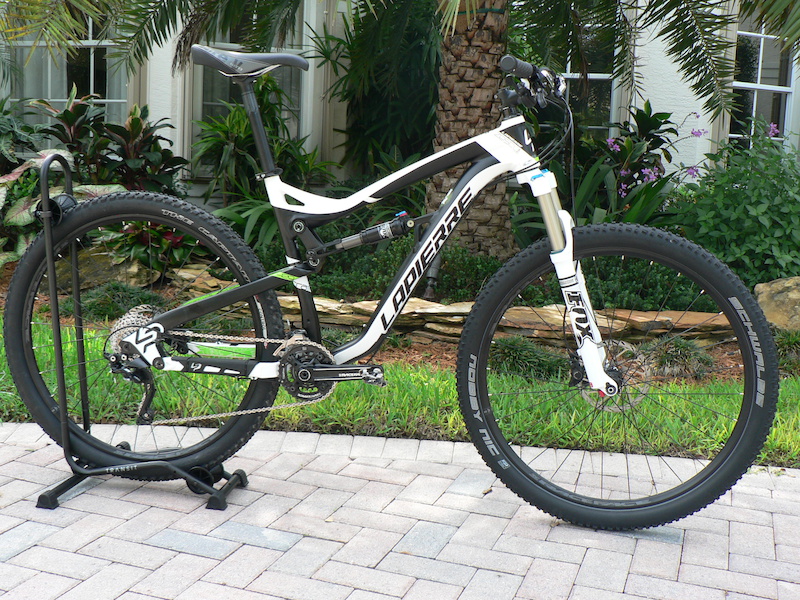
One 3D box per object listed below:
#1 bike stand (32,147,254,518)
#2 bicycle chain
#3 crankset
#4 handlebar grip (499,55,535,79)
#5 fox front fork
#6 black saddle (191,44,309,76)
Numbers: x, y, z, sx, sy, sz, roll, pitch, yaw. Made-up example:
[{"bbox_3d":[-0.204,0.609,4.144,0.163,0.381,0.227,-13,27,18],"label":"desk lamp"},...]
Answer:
[{"bbox_3d":[-0.638,0.063,2.458,0.530,0.830,0.410,4,9,9],"label":"bike stand"},{"bbox_3d":[-0.412,0.207,2.412,0.515,0.250,0.020,4,9,9],"label":"bicycle chain"},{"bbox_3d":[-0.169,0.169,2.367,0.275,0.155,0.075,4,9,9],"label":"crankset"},{"bbox_3d":[0.234,-0.471,2.006,0.034,0.034,0.130,5,9,19],"label":"handlebar grip"},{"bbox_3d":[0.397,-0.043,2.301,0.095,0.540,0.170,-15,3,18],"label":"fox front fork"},{"bbox_3d":[-0.349,-0.560,2.343,0.280,0.070,0.140,4,9,9],"label":"black saddle"}]

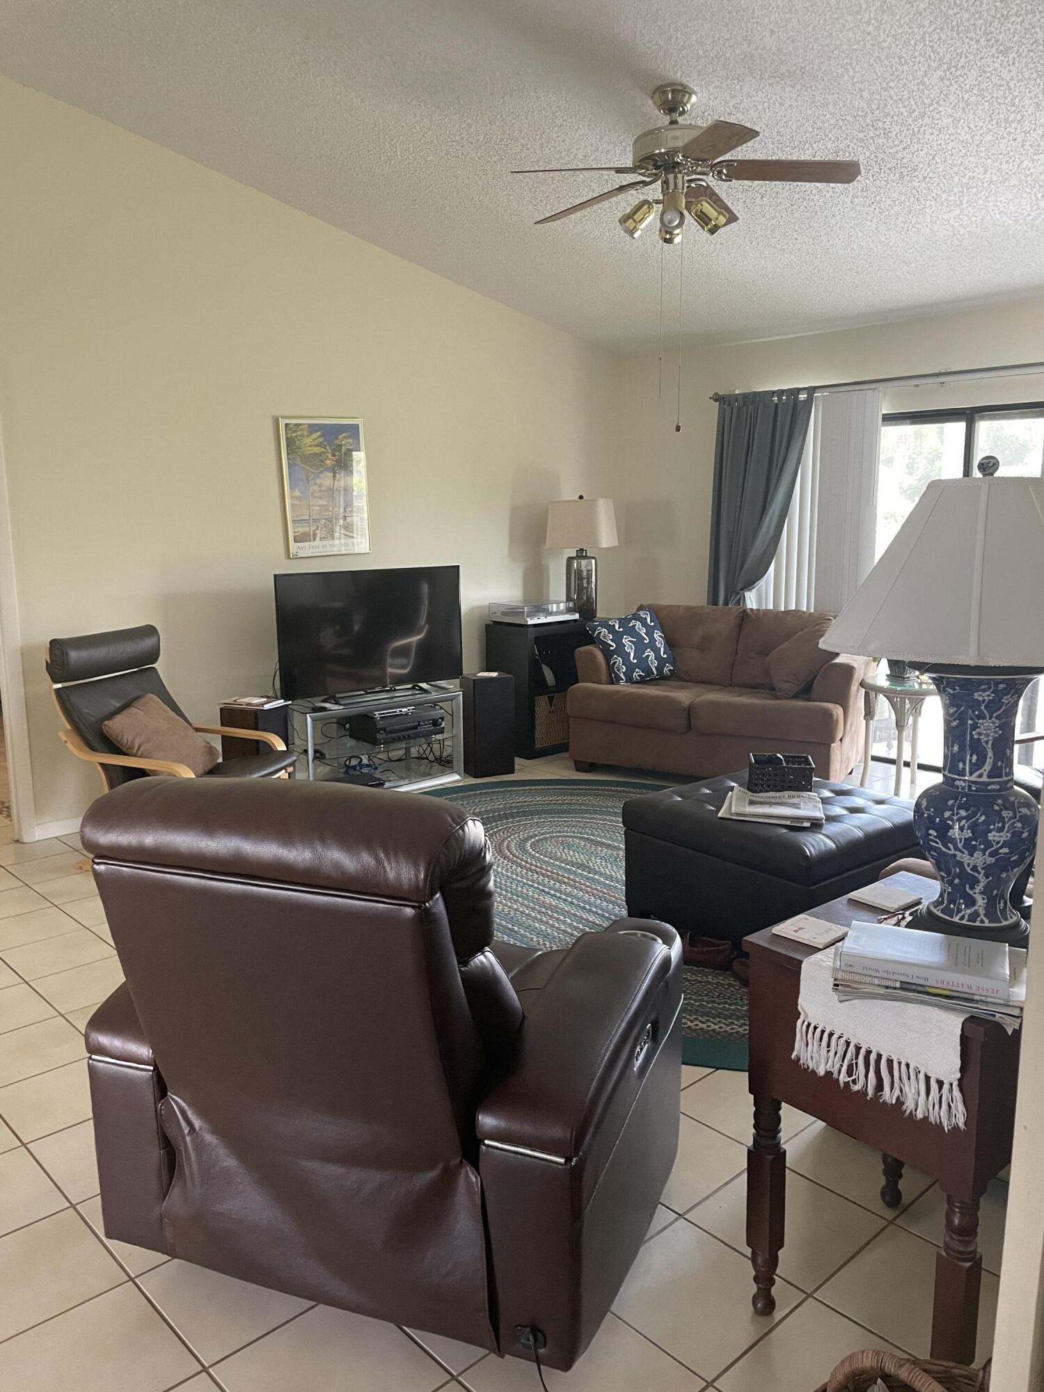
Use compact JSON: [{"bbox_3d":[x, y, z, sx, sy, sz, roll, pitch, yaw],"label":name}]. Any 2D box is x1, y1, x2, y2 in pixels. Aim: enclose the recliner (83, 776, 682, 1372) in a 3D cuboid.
[{"bbox_3d":[-0.278,0.588,2.093,1.020,1.000,0.900,4,10,21],"label":"recliner"}]

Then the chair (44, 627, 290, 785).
[{"bbox_3d":[-1.489,0.202,4.529,0.820,0.980,0.680,4,10,21],"label":"chair"}]

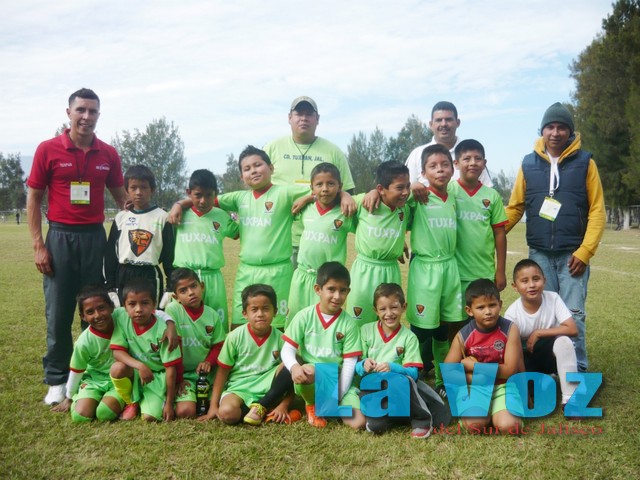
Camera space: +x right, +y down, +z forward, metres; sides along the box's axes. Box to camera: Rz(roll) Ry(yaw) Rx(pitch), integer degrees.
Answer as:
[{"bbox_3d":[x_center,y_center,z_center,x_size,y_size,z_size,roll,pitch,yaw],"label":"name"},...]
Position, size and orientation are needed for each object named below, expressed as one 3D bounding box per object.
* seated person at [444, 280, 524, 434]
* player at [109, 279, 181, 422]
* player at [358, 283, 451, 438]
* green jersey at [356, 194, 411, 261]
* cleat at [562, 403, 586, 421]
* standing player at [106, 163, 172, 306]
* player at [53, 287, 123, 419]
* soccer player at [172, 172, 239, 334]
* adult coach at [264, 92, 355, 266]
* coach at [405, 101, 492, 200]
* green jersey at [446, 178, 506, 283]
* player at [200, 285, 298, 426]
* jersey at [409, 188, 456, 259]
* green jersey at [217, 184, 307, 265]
[{"bbox_3d":[0.819,0.534,3.020,0.420,0.700,0.520,0,2,12],"label":"seated person"},{"bbox_3d":[-0.947,0.549,3.294,0.380,0.710,0.480,0,2,-10],"label":"player"},{"bbox_3d":[0.423,0.566,3.094,0.440,0.690,0.500,0,2,6],"label":"player"},{"bbox_3d":[0.358,-0.076,3.440,0.380,0.400,0.250,0,2,-12],"label":"green jersey"},{"bbox_3d":[1.268,0.841,3.040,0.090,0.085,0.220,1,2,13],"label":"cleat"},{"bbox_3d":[-1.051,0.228,3.551,0.410,1.330,0.270,-1,2,-15],"label":"standing player"},{"bbox_3d":[-1.228,0.569,3.294,0.450,0.670,0.500,-1,2,-18],"label":"player"},{"bbox_3d":[-0.647,0.231,3.450,0.420,1.270,0.280,0,2,-9],"label":"soccer player"},{"bbox_3d":[-0.095,-0.013,3.852,0.620,1.790,0.360,0,2,-2],"label":"adult coach"},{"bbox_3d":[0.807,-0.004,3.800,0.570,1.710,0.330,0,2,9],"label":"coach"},{"bbox_3d":[0.846,-0.054,3.500,0.460,0.580,0.260,0,2,8],"label":"green jersey"},{"bbox_3d":[-0.373,0.571,3.224,0.500,0.670,0.500,0,2,-10],"label":"player"},{"bbox_3d":[0.655,-0.091,3.519,0.340,0.420,0.220,0,2,-10],"label":"jersey"},{"bbox_3d":[-0.323,-0.083,3.490,0.530,0.460,0.280,0,2,10],"label":"green jersey"}]

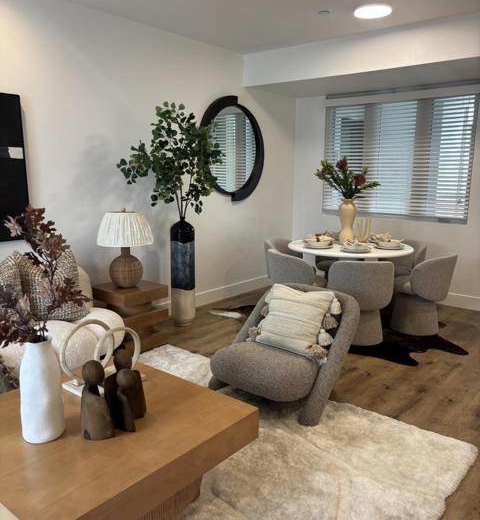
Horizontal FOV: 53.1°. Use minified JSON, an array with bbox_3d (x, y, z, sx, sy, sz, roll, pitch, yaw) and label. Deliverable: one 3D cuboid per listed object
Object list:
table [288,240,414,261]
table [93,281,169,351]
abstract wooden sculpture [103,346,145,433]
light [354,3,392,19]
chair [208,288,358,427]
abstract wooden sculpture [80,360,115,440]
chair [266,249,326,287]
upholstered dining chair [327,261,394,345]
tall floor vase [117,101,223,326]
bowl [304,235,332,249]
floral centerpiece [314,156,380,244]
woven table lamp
[{"bbox_3d":[1.068,0.230,4.768,1.200,0.750,1.200,9,13,39],"label":"table"},{"bbox_3d":[-0.919,0.466,4.082,0.440,0.495,0.440,9,13,39],"label":"table"},{"bbox_3d":[-0.463,0.537,2.008,0.165,0.285,0.170,9,14,39],"label":"abstract wooden sculpture"},{"bbox_3d":[1.076,-1.994,3.876,0.280,0.030,0.280,9,14,39],"label":"light"},{"bbox_3d":[0.264,0.558,3.112,0.820,0.680,0.820,9,13,39],"label":"chair"},{"bbox_3d":[-0.548,0.533,1.861,0.130,0.310,0.085,0,10,0],"label":"abstract wooden sculpture"},{"bbox_3d":[0.534,0.275,4.521,0.560,0.740,0.560,-4,11,-25],"label":"chair"},{"bbox_3d":[1.069,0.337,4.272,0.565,0.745,0.575,3,11,13],"label":"upholstered dining chair"},{"bbox_3d":[-0.583,-0.377,4.395,0.700,2.050,0.860,9,13,39],"label":"tall floor vase"},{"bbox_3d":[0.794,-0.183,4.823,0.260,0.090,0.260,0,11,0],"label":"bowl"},{"bbox_3d":[1.051,-0.573,4.682,0.620,0.860,0.520,3,10,13],"label":"floral centerpiece"},{"bbox_3d":[-0.948,-0.101,3.946,0.472,0.655,0.472,0,11,0],"label":"woven table lamp"}]

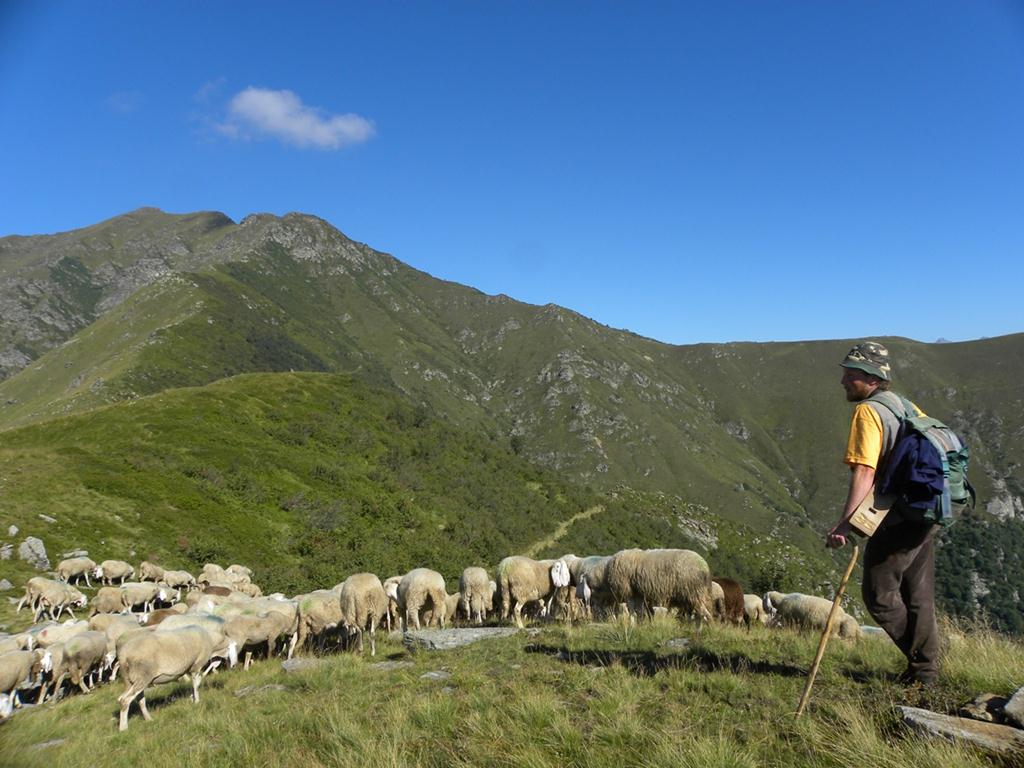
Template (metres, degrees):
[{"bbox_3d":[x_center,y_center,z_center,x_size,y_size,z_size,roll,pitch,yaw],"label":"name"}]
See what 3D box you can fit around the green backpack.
[{"bbox_3d":[2.037,0.382,3.800,0.350,0.570,0.330,0,-14,-38],"label":"green backpack"}]

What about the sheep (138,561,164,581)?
[{"bbox_3d":[-11.187,5.882,24.000,1.100,0.730,0.400,2,-2,-42],"label":"sheep"}]

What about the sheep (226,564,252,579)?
[{"bbox_3d":[-7.589,5.401,21.500,0.950,0.720,0.370,0,0,-26],"label":"sheep"}]

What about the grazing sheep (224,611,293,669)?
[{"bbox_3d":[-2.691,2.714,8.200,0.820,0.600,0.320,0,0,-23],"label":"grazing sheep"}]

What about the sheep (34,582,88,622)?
[{"bbox_3d":[-9.255,4.530,15.800,0.380,0.740,1.120,-2,-2,43],"label":"sheep"}]

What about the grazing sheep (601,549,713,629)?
[{"bbox_3d":[1.372,1.909,7.200,1.080,0.790,0.450,0,0,22],"label":"grazing sheep"}]

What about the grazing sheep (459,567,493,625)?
[{"bbox_3d":[-0.494,2.781,10.200,0.380,0.730,0.950,0,0,-7],"label":"grazing sheep"}]

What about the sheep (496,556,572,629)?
[{"bbox_3d":[0.249,2.166,8.100,0.400,0.750,0.950,0,0,43],"label":"sheep"}]

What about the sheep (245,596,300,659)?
[{"bbox_3d":[-3.324,3.338,10.500,1.120,0.790,0.420,1,-2,-37],"label":"sheep"}]

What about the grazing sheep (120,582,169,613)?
[{"bbox_3d":[-9.054,5.287,19.000,1.150,0.780,0.420,1,-2,-40],"label":"grazing sheep"}]

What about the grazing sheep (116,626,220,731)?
[{"bbox_3d":[-3.111,2.675,7.100,0.420,0.780,1.000,0,0,37],"label":"grazing sheep"}]

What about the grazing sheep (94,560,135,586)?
[{"bbox_3d":[-10.633,5.117,20.800,0.950,0.720,0.380,0,0,-26],"label":"grazing sheep"}]

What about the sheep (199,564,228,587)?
[{"bbox_3d":[-7.938,5.160,20.500,0.950,0.720,0.380,0,0,-41],"label":"sheep"}]

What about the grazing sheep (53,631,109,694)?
[{"bbox_3d":[-5.293,3.428,9.500,0.420,0.780,1.100,0,-2,14],"label":"grazing sheep"}]

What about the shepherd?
[{"bbox_3d":[1.918,0.665,3.950,0.520,1.770,0.550,2,-2,-45],"label":"shepherd"}]

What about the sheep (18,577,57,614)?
[{"bbox_3d":[-9.944,4.580,16.500,1.280,0.820,0.440,2,-2,-44],"label":"sheep"}]

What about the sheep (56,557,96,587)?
[{"bbox_3d":[-11.049,4.782,19.600,1.020,0.750,0.380,0,0,-22],"label":"sheep"}]

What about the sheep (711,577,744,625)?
[{"bbox_3d":[2.592,2.819,9.700,0.420,0.760,1.100,0,-2,-6],"label":"sheep"}]

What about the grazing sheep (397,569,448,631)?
[{"bbox_3d":[-1.119,2.638,9.500,0.410,0.750,1.000,0,0,-27],"label":"grazing sheep"}]

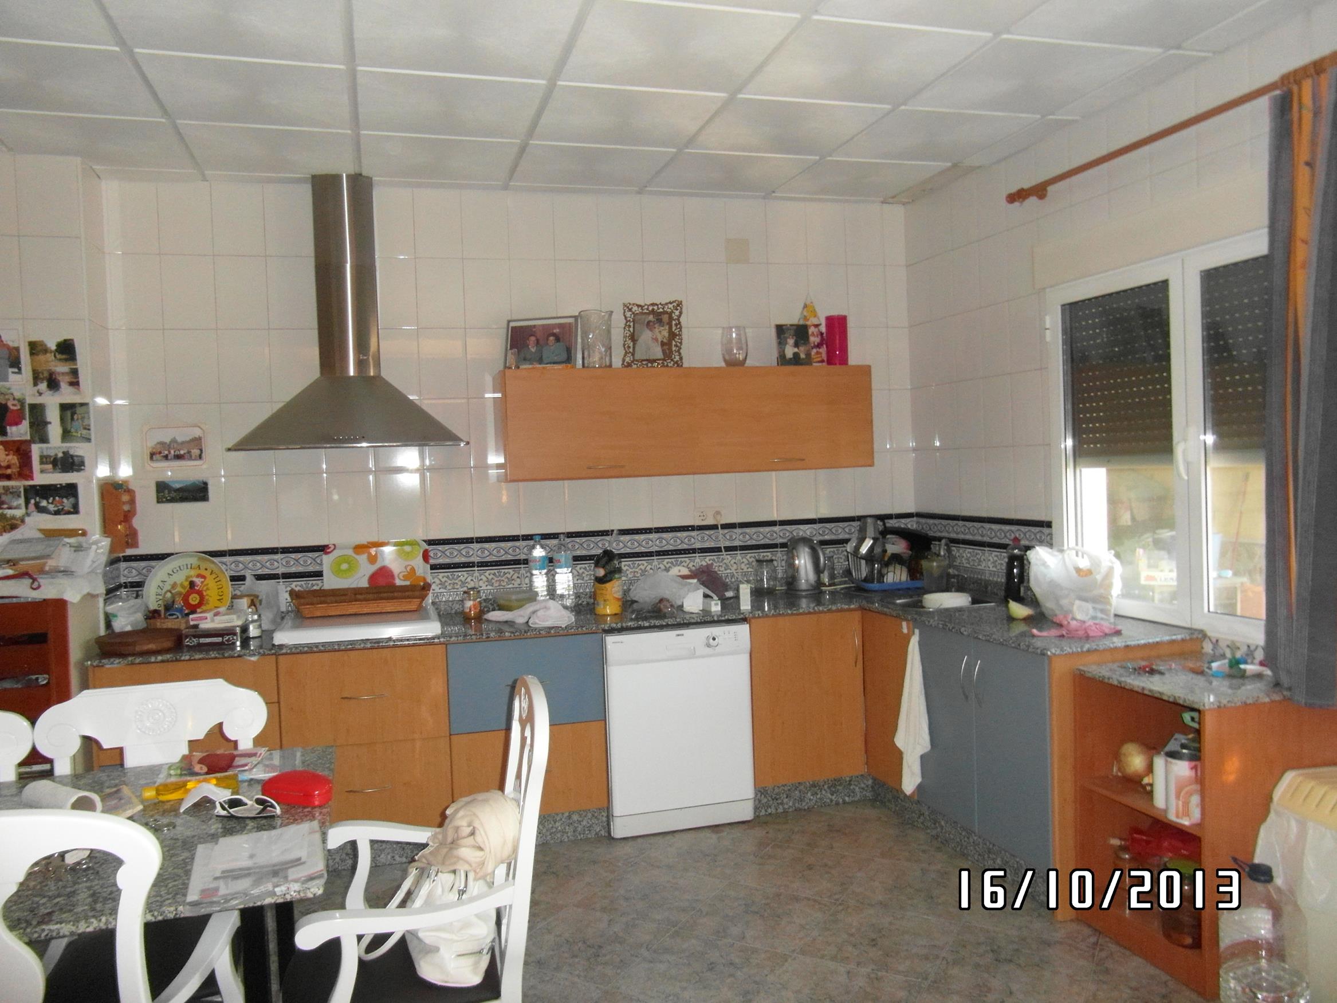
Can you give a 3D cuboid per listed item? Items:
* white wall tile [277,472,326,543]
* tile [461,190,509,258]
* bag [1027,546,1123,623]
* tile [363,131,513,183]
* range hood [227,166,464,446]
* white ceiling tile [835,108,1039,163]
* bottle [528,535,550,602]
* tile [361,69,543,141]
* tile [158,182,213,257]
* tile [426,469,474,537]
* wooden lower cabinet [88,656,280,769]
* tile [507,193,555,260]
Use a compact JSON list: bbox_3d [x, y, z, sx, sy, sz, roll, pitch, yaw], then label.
[{"bbox_3d":[-1.535,0.036,3.904,0.200,0.300,0.010,-3,3,-13],"label":"white wall tile"},{"bbox_3d":[-0.797,-1.200,4.021,0.200,0.300,0.010,-3,4,-13],"label":"tile"},{"bbox_3d":[1.453,0.289,3.335,0.305,0.258,0.190,-1,3,25],"label":"bag"},{"bbox_3d":[-0.912,-1.362,3.674,0.600,0.020,0.540,-3,3,-16],"label":"tile"},{"bbox_3d":[-1.265,-0.770,3.688,0.870,1.130,0.480,-3,3,-13],"label":"range hood"},{"bbox_3d":[0.995,-1.390,3.536,0.585,0.015,0.585,-3,3,-15],"label":"white ceiling tile"},{"bbox_3d":[-0.567,0.306,4.050,0.083,0.310,0.083,-3,4,-13],"label":"bottle"},{"bbox_3d":[-0.752,-1.344,3.156,0.600,0.020,0.590,-3,3,-16],"label":"tile"},{"bbox_3d":[-1.928,-1.125,3.703,0.200,0.300,0.010,-3,3,-15],"label":"tile"},{"bbox_3d":[-0.938,0.009,3.978,0.200,0.300,0.012,-3,3,-15],"label":"tile"},{"bbox_3d":[-1.742,0.891,3.508,0.610,0.704,0.580,-3,3,-15],"label":"wooden lower cabinet"},{"bbox_3d":[-0.594,-1.193,4.014,0.198,0.295,0.012,-3,3,-15],"label":"tile"}]

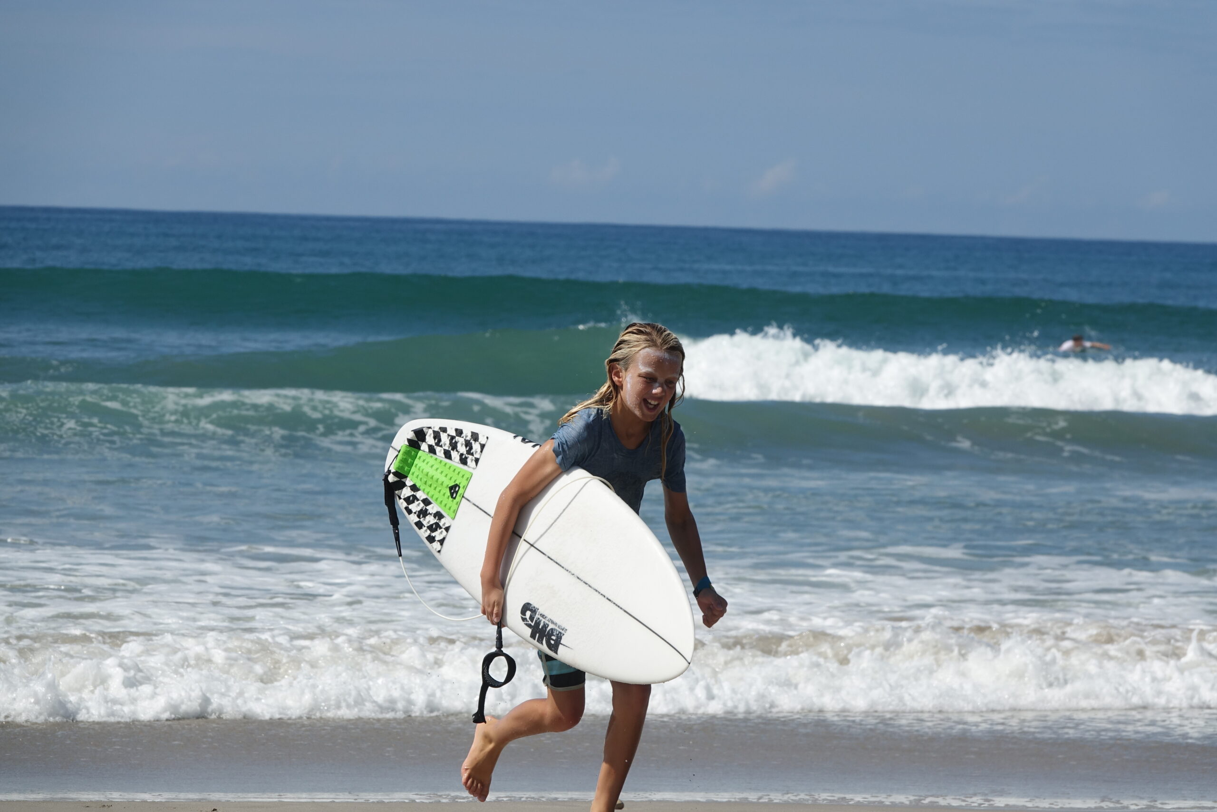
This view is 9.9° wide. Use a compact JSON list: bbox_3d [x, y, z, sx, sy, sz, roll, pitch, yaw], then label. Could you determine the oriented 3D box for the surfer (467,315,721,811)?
[{"bbox_3d":[-0.026,0.409,16.700,0.580,1.240,0.820,1,2,-28],"label":"surfer"}]

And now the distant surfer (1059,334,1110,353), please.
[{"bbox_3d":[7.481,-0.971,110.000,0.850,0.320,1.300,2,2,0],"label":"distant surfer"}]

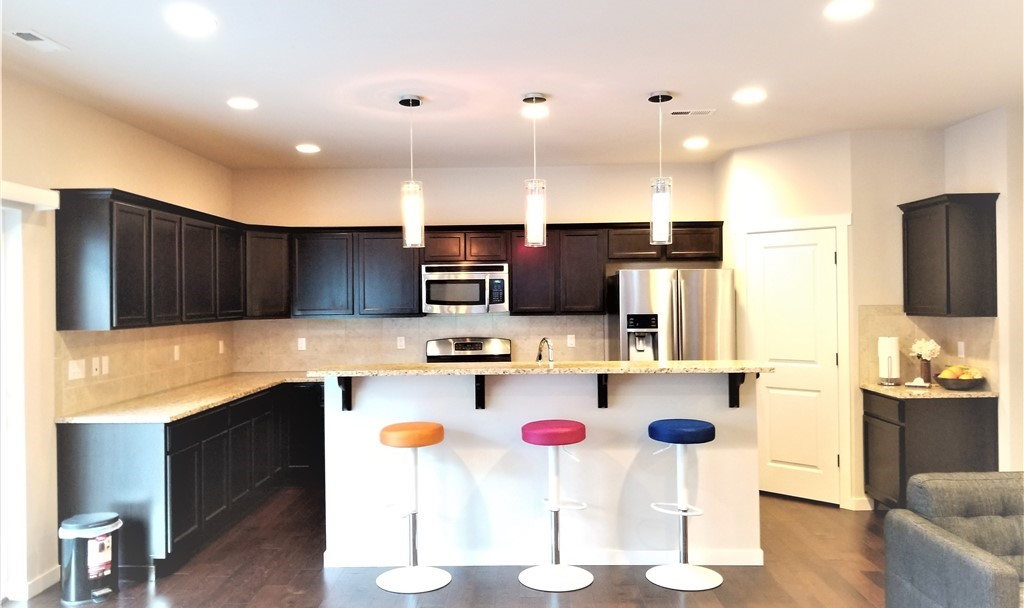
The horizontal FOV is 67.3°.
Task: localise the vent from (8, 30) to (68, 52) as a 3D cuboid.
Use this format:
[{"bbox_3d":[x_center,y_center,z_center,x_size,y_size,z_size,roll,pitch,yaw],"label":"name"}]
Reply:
[{"bbox_3d":[-2.141,-1.181,3.485,0.145,0.020,0.290,-1,0,1],"label":"vent"}]

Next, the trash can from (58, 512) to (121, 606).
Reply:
[{"bbox_3d":[-2.236,1.348,4.083,0.235,0.410,0.280,0,0,42],"label":"trash can"}]

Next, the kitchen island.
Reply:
[{"bbox_3d":[0.171,0.940,4.713,2.570,1.169,0.980,-1,0,1],"label":"kitchen island"}]

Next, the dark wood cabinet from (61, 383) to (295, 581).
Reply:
[{"bbox_3d":[-2.209,1.099,5.519,0.630,0.875,2.430,-1,0,1],"label":"dark wood cabinet"}]

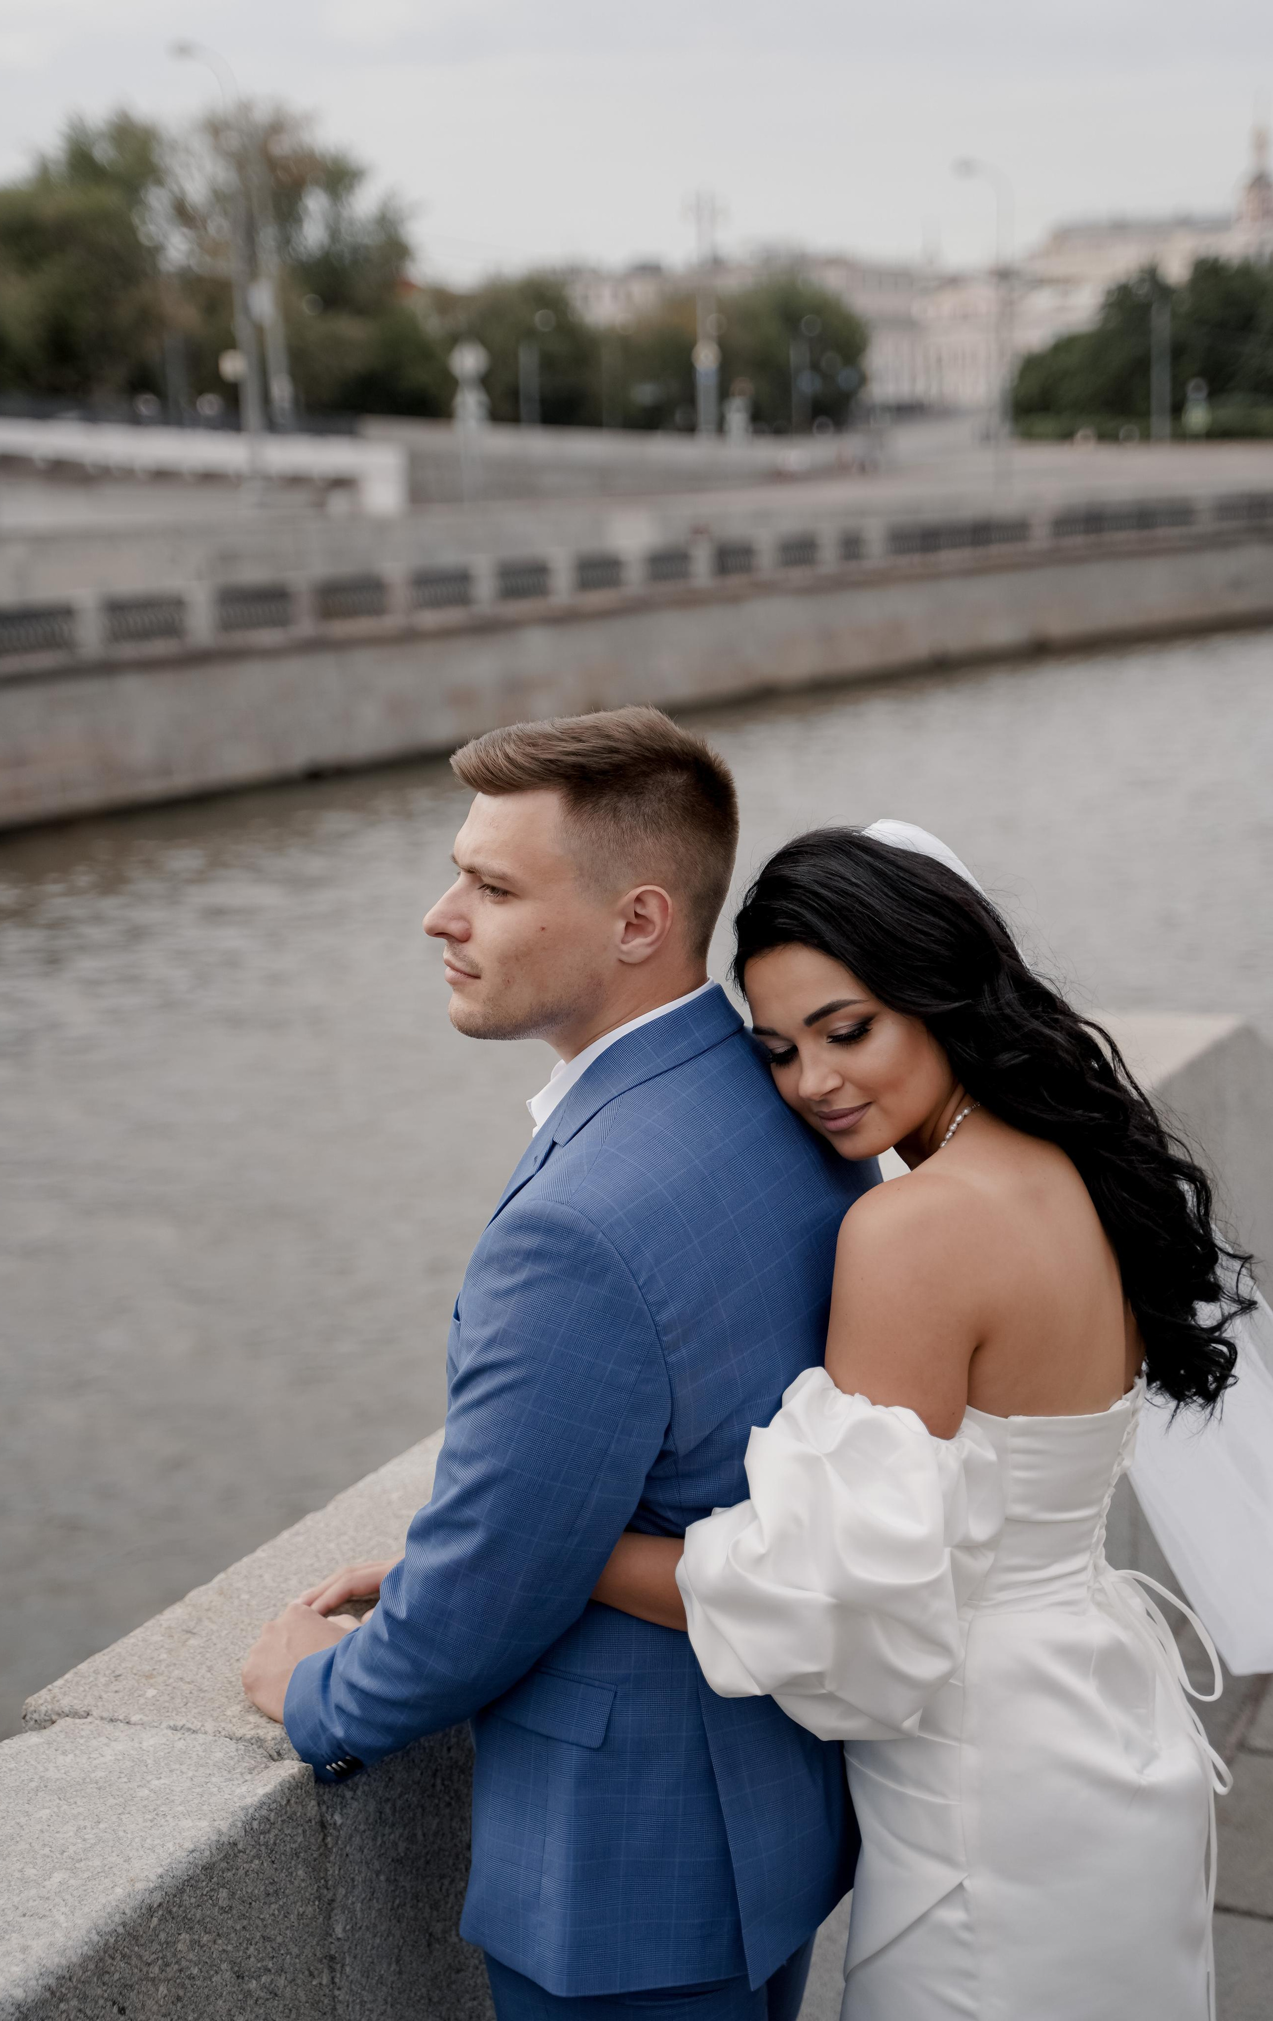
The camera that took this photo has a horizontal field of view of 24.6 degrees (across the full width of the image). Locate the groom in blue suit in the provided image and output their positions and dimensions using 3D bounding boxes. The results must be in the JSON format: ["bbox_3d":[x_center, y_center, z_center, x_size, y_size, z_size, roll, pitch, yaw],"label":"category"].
[{"bbox_3d":[0.019,0.650,2.432,0.485,1.820,0.510,6,14,31],"label":"groom in blue suit"}]

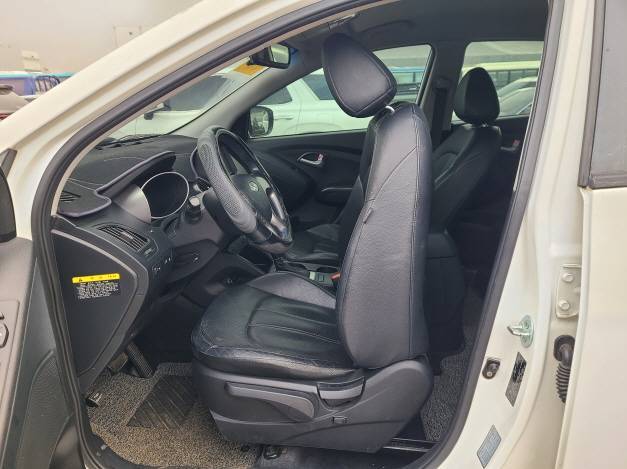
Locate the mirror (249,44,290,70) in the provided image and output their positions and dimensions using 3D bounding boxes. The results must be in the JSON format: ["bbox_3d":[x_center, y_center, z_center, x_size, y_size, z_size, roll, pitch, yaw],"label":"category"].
[{"bbox_3d":[-0.136,-0.584,1.540,0.075,0.075,0.250,4,17,11],"label":"mirror"}]

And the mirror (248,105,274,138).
[{"bbox_3d":[-0.290,-0.625,2.575,0.130,0.175,0.230,7,19,23],"label":"mirror"}]

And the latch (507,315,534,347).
[{"bbox_3d":[0.383,0.179,0.875,0.045,0.064,0.036,-2,17,-8],"label":"latch"}]

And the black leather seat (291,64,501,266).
[{"bbox_3d":[0.287,-0.206,1.991,0.920,0.945,0.520,2,17,7],"label":"black leather seat"}]

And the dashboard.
[{"bbox_3d":[-0.528,-0.093,1.741,0.590,0.560,1.420,2,17,7],"label":"dashboard"}]

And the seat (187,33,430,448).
[{"bbox_3d":[-0.017,-0.021,1.307,0.645,1.010,0.530,2,17,7],"label":"seat"}]

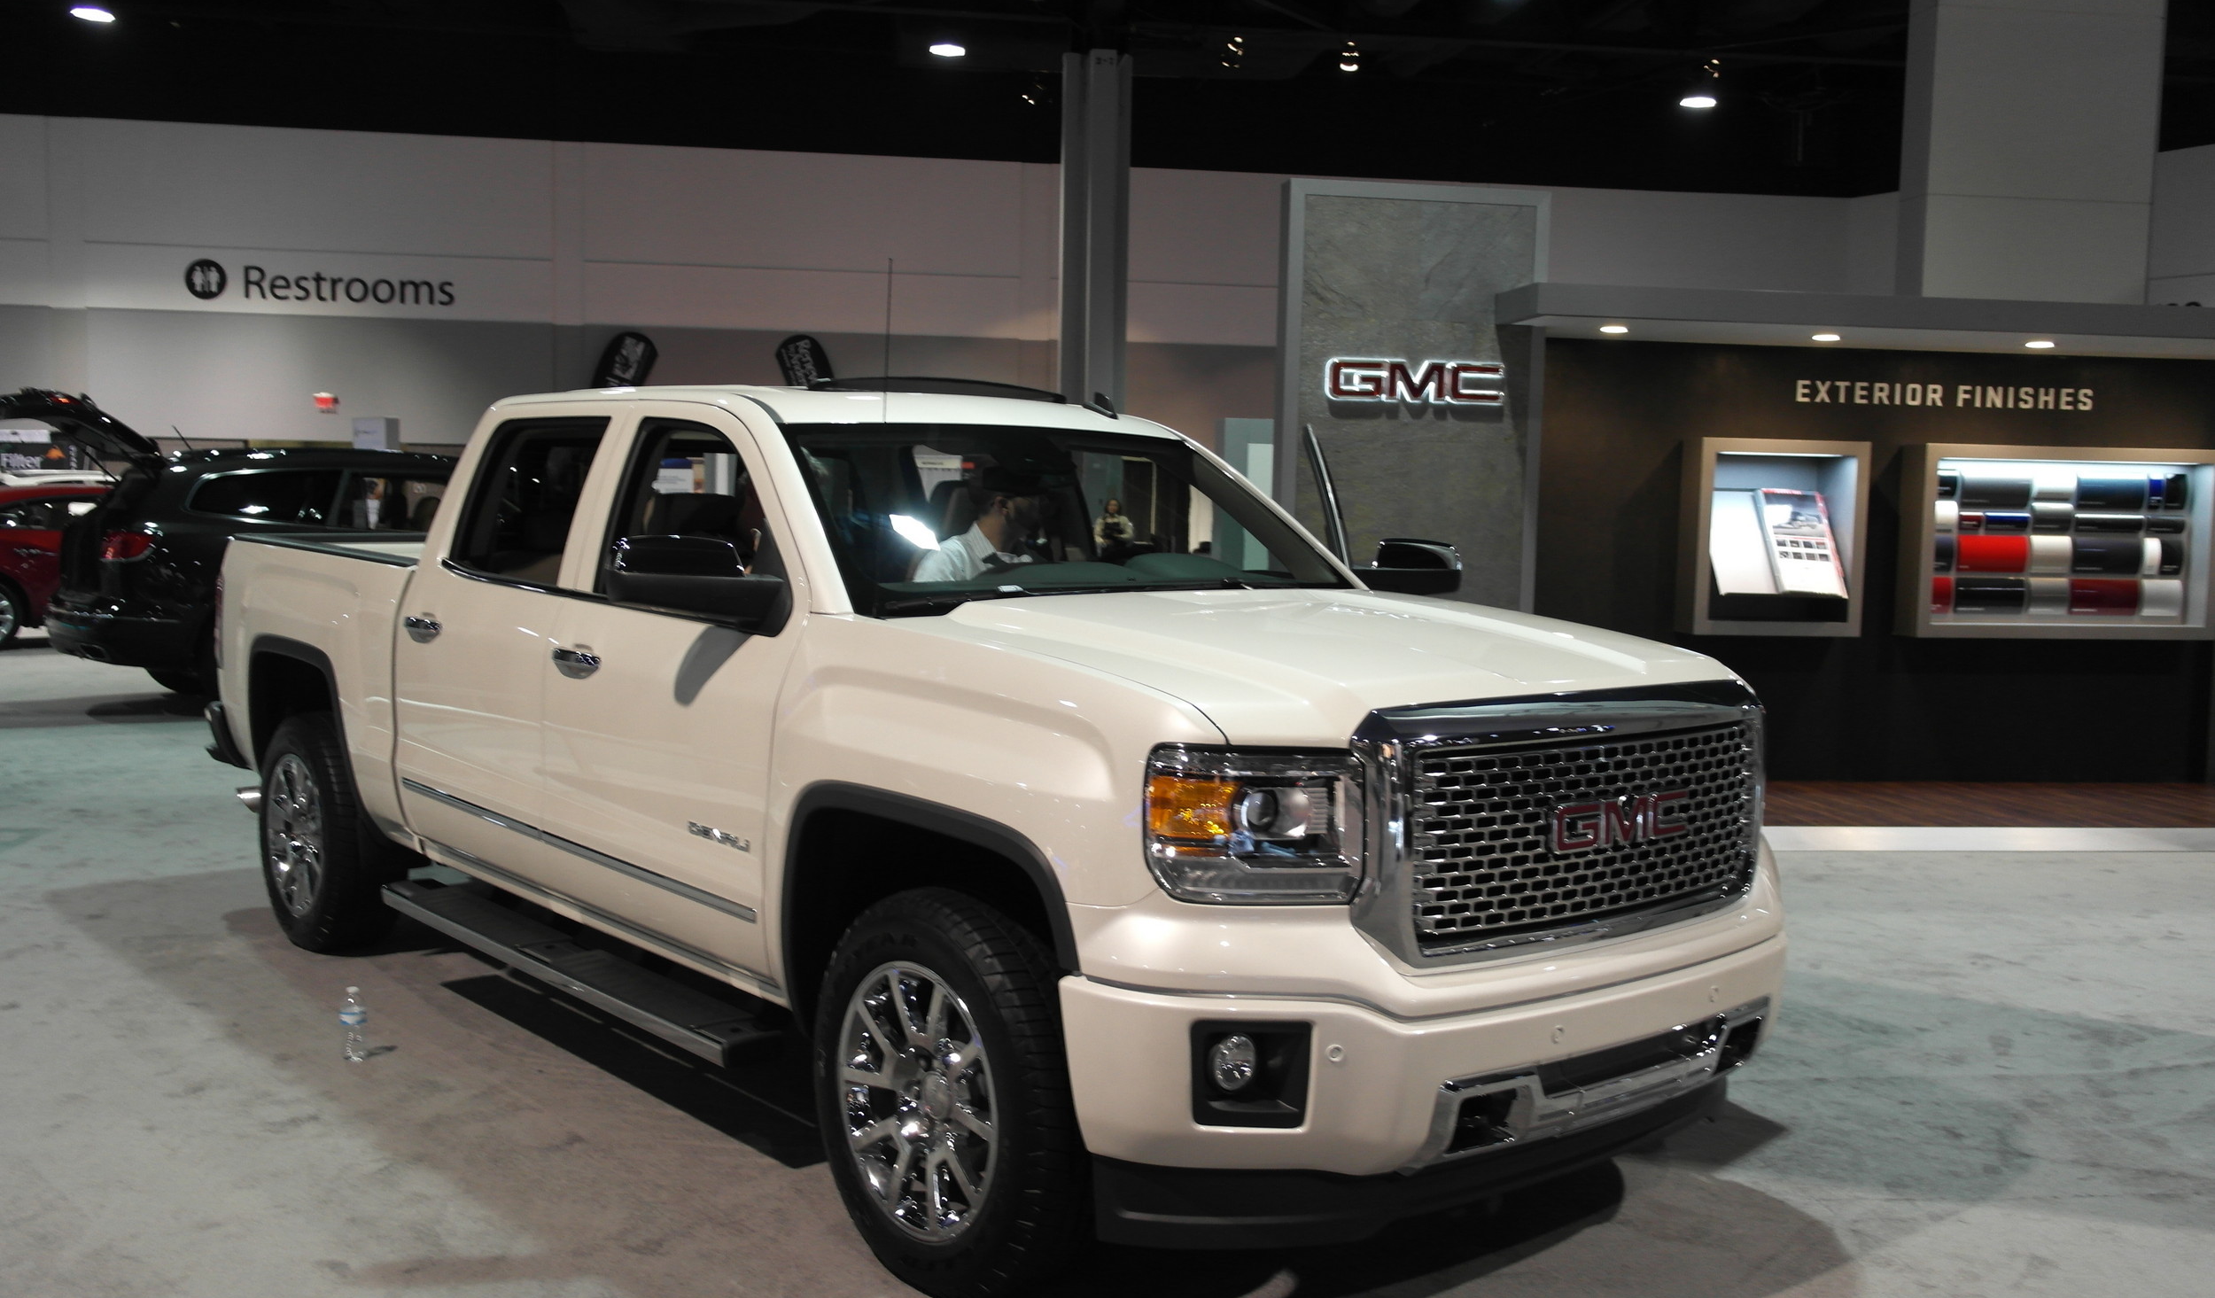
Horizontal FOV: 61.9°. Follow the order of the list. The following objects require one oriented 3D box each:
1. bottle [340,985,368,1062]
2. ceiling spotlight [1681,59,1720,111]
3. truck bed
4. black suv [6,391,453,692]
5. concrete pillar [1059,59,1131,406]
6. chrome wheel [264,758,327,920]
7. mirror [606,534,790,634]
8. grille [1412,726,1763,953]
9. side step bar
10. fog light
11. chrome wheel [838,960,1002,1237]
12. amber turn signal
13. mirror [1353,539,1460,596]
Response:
[{"bbox_3d":[-2.095,1.037,5.128,0.067,0.208,0.067,-1,5,-22],"label":"bottle"},{"bbox_3d":[8.361,-7.953,26.000,0.520,0.680,0.520,1,4,0],"label":"ceiling spotlight"},{"bbox_3d":[-2.108,0.036,7.029,1.970,0.900,1.930,-3,6,-42],"label":"truck bed"},{"bbox_3d":[-5.530,-0.701,14.399,5.450,2.120,2.000,-3,6,-42],"label":"black suv"},{"bbox_3d":[-0.191,-4.295,25.400,0.880,7.750,0.860,1,4,-8],"label":"concrete pillar"},{"bbox_3d":[-2.722,0.637,6.407,0.200,0.545,0.545,-2,5,-42],"label":"chrome wheel"},{"bbox_3d":[-0.900,-0.137,4.046,0.320,0.230,0.240,-2,5,-42],"label":"mirror"},{"bbox_3d":[0.963,0.347,3.576,1.130,0.370,0.100,-2,5,-42],"label":"grille"},{"bbox_3d":[-1.458,0.824,4.879,0.165,0.070,2.050,-2,5,-42],"label":"side step bar"},{"bbox_3d":[0.224,0.729,3.248,0.100,0.103,0.075,-3,6,-42],"label":"fog light"},{"bbox_3d":[-0.314,0.885,3.683,0.200,0.545,0.545,-2,5,-42],"label":"chrome wheel"},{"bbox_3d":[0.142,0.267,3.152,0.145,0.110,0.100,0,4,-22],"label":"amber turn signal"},{"bbox_3d":[0.881,-0.241,5.480,0.340,0.180,0.200,1,4,-6],"label":"mirror"}]

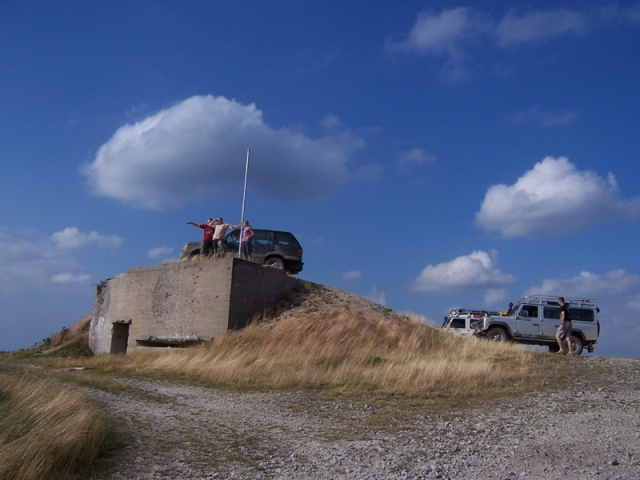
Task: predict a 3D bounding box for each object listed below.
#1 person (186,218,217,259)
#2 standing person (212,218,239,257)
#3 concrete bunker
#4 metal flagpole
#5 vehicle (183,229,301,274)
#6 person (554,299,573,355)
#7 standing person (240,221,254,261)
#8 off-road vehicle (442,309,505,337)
[{"bbox_3d":[-4.437,0.041,22.900,1.120,1.760,0.450,-2,-12,17],"label":"person"},{"bbox_3d":[-3.535,0.027,22.700,1.000,1.740,0.500,-4,-13,26],"label":"standing person"},{"bbox_3d":[-4.389,3.374,25.713,7.700,3.700,6.200,-6,-14,36],"label":"concrete bunker"},{"bbox_3d":[-2.827,-1.406,22.717,0.065,4.220,0.065,3,-11,1],"label":"metal flagpole"},{"bbox_3d":[-3.072,0.562,24.500,4.710,1.820,1.890,5,-12,-8],"label":"vehicle"},{"bbox_3d":[7.905,2.780,19.700,0.620,1.850,0.480,-3,-13,23],"label":"person"},{"bbox_3d":[-2.751,0.077,22.600,0.380,1.620,0.480,12,-15,-41],"label":"standing person"},{"bbox_3d":[6.578,4.291,28.067,4.600,2.250,1.800,2,-12,-2],"label":"off-road vehicle"}]

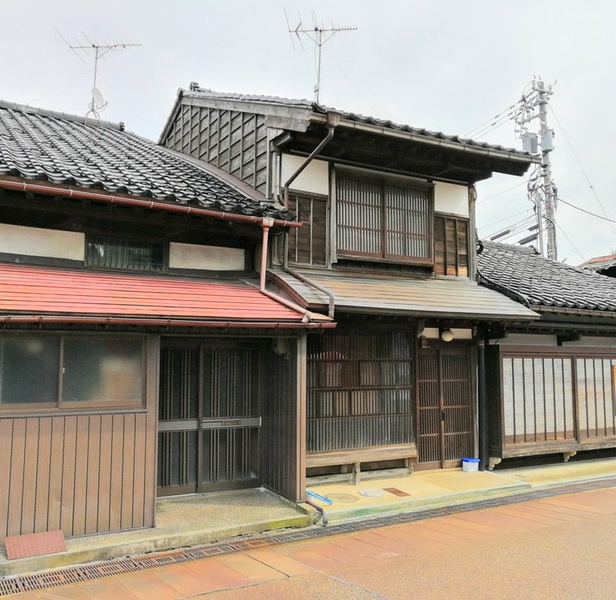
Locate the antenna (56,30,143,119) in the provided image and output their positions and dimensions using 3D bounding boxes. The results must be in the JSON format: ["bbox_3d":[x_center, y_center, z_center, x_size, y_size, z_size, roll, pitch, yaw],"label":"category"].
[{"bbox_3d":[-4.542,-4.898,13.940,1.650,1.750,1.550,0,-6,4],"label":"antenna"}]

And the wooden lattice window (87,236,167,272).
[{"bbox_3d":[-2.141,-0.549,7.388,0.942,0.424,0.080,3,-7,-30],"label":"wooden lattice window"}]

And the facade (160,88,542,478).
[{"bbox_3d":[0.396,-0.673,10.495,3.956,6.641,5.417,3,-7,-30],"label":"facade"}]

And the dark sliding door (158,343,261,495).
[{"bbox_3d":[-1.254,1.423,7.615,1.468,1.805,0.100,3,-7,-30],"label":"dark sliding door"}]

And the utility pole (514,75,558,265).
[{"bbox_3d":[8.192,-2.088,21.444,1.400,11.886,1.300,3,-7,-30],"label":"utility pole"}]

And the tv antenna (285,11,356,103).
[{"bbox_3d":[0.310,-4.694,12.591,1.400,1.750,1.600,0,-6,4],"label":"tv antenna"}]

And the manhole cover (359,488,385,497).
[{"bbox_3d":[0.802,2.435,7.844,0.310,0.030,0.310,3,-3,-30],"label":"manhole cover"}]

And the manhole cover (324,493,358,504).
[{"bbox_3d":[0.404,2.404,7.528,0.400,0.030,0.400,2,-3,0],"label":"manhole cover"}]

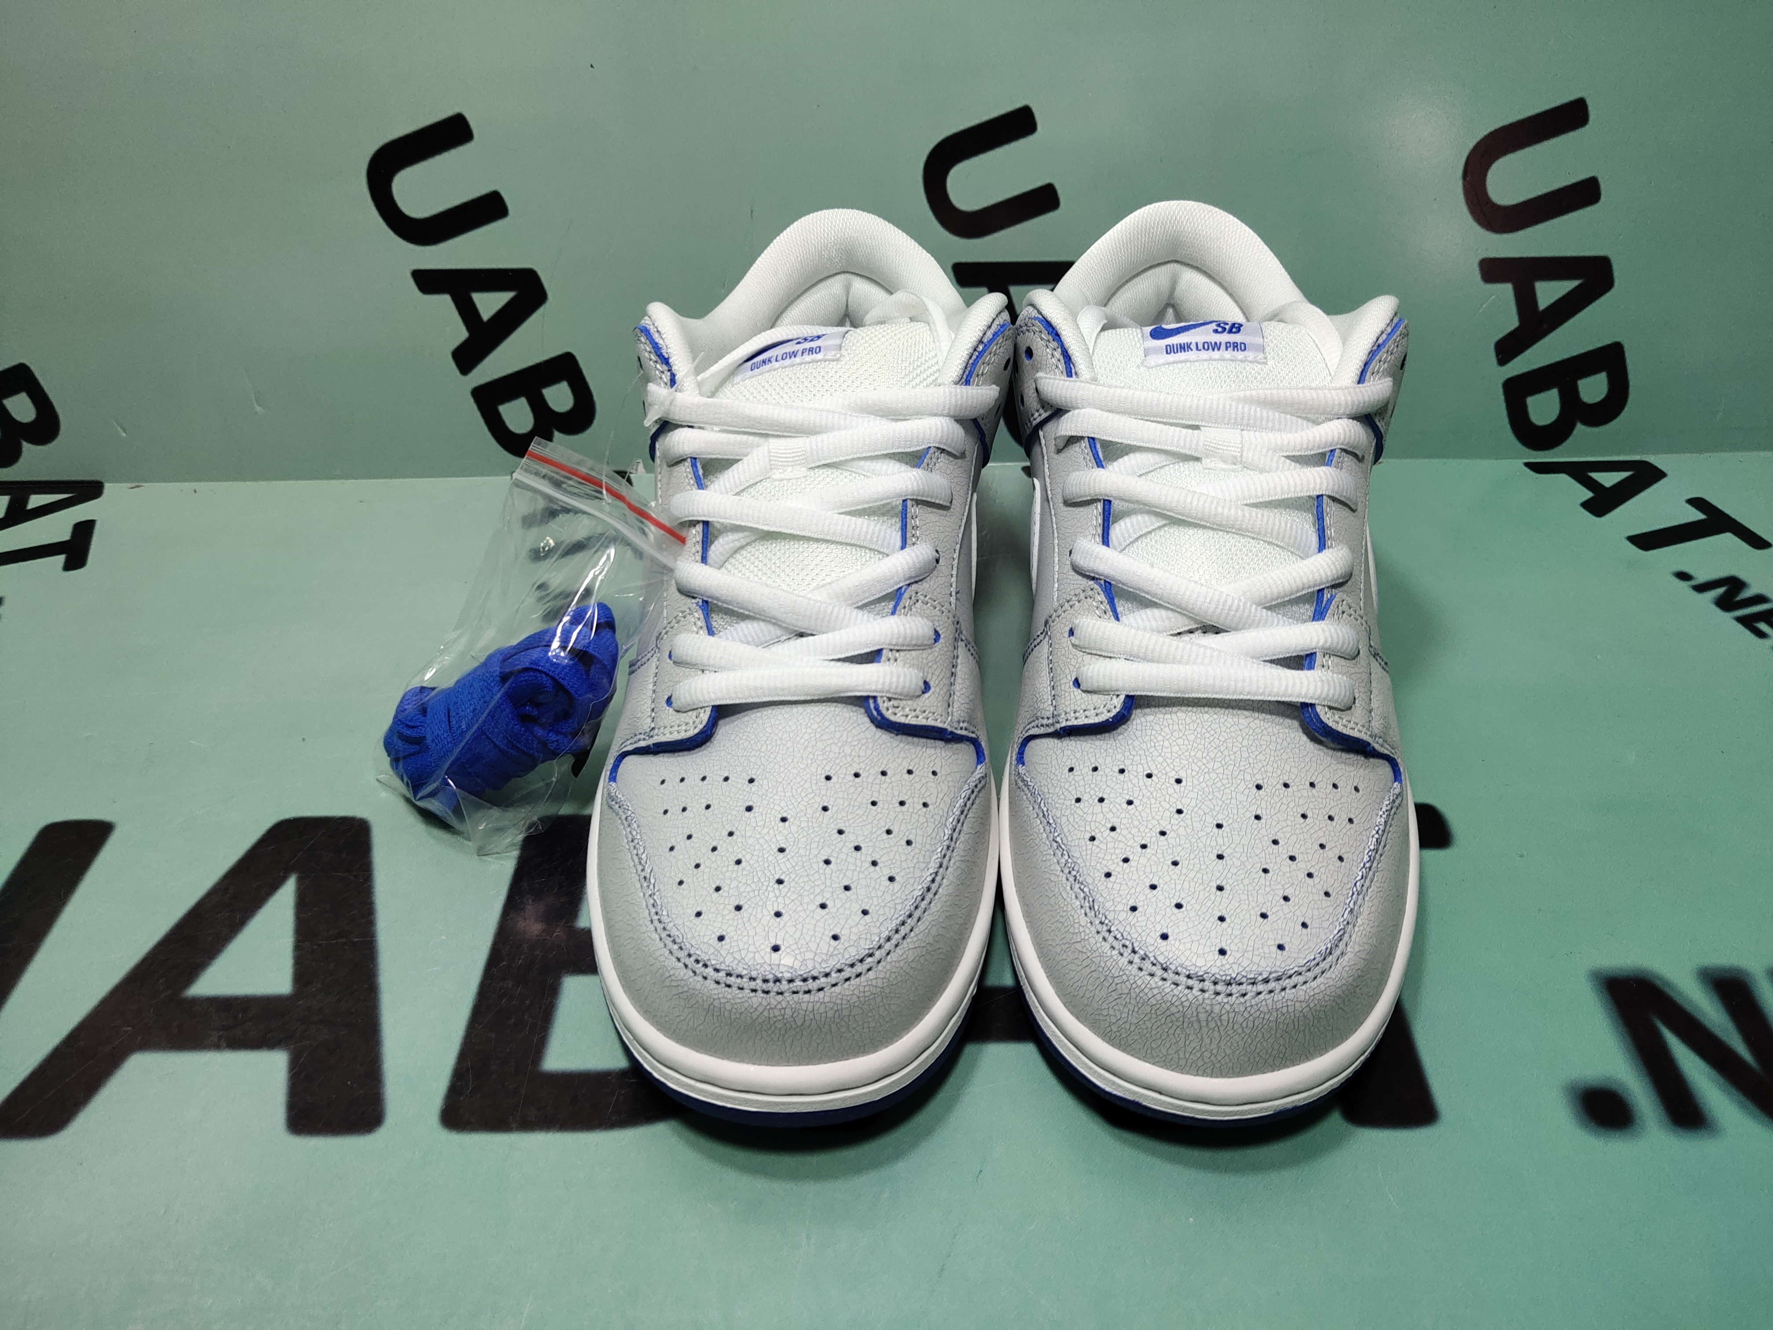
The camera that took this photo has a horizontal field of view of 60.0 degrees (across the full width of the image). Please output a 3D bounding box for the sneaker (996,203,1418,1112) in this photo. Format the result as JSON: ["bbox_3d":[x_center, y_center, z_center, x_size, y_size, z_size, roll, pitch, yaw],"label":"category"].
[{"bbox_3d":[0.087,-0.026,0.422,0.108,0.124,0.296,2,36,4],"label":"sneaker"}]

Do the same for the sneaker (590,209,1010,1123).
[{"bbox_3d":[-0.021,-0.026,0.424,0.108,0.124,0.296,1,36,3],"label":"sneaker"}]

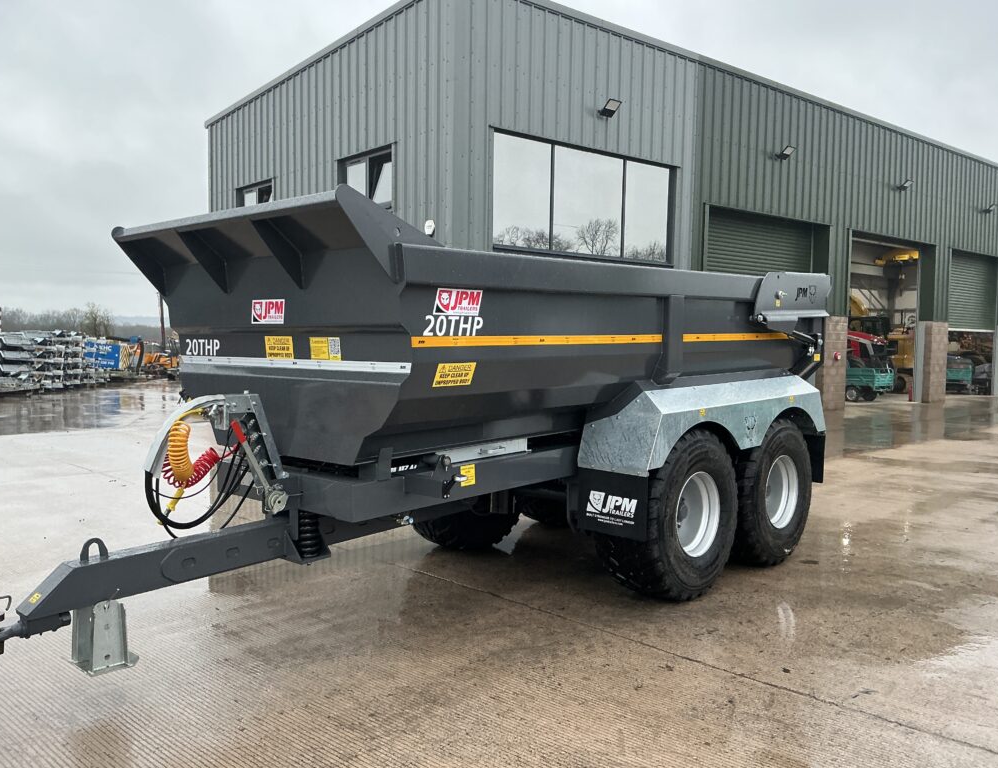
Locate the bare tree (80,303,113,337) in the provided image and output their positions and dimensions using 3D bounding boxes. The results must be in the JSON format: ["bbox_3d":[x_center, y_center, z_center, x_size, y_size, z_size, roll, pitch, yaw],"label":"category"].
[{"bbox_3d":[-43.734,-6.302,90.000,3.800,5.200,3.600,-1,4,-26],"label":"bare tree"}]

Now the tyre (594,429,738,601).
[{"bbox_3d":[1.232,0.914,5.993,0.530,1.220,1.220,3,4,44],"label":"tyre"}]

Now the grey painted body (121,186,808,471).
[{"bbox_3d":[0.273,-0.380,6.421,2.401,1.372,5.321,3,5,44],"label":"grey painted body"}]

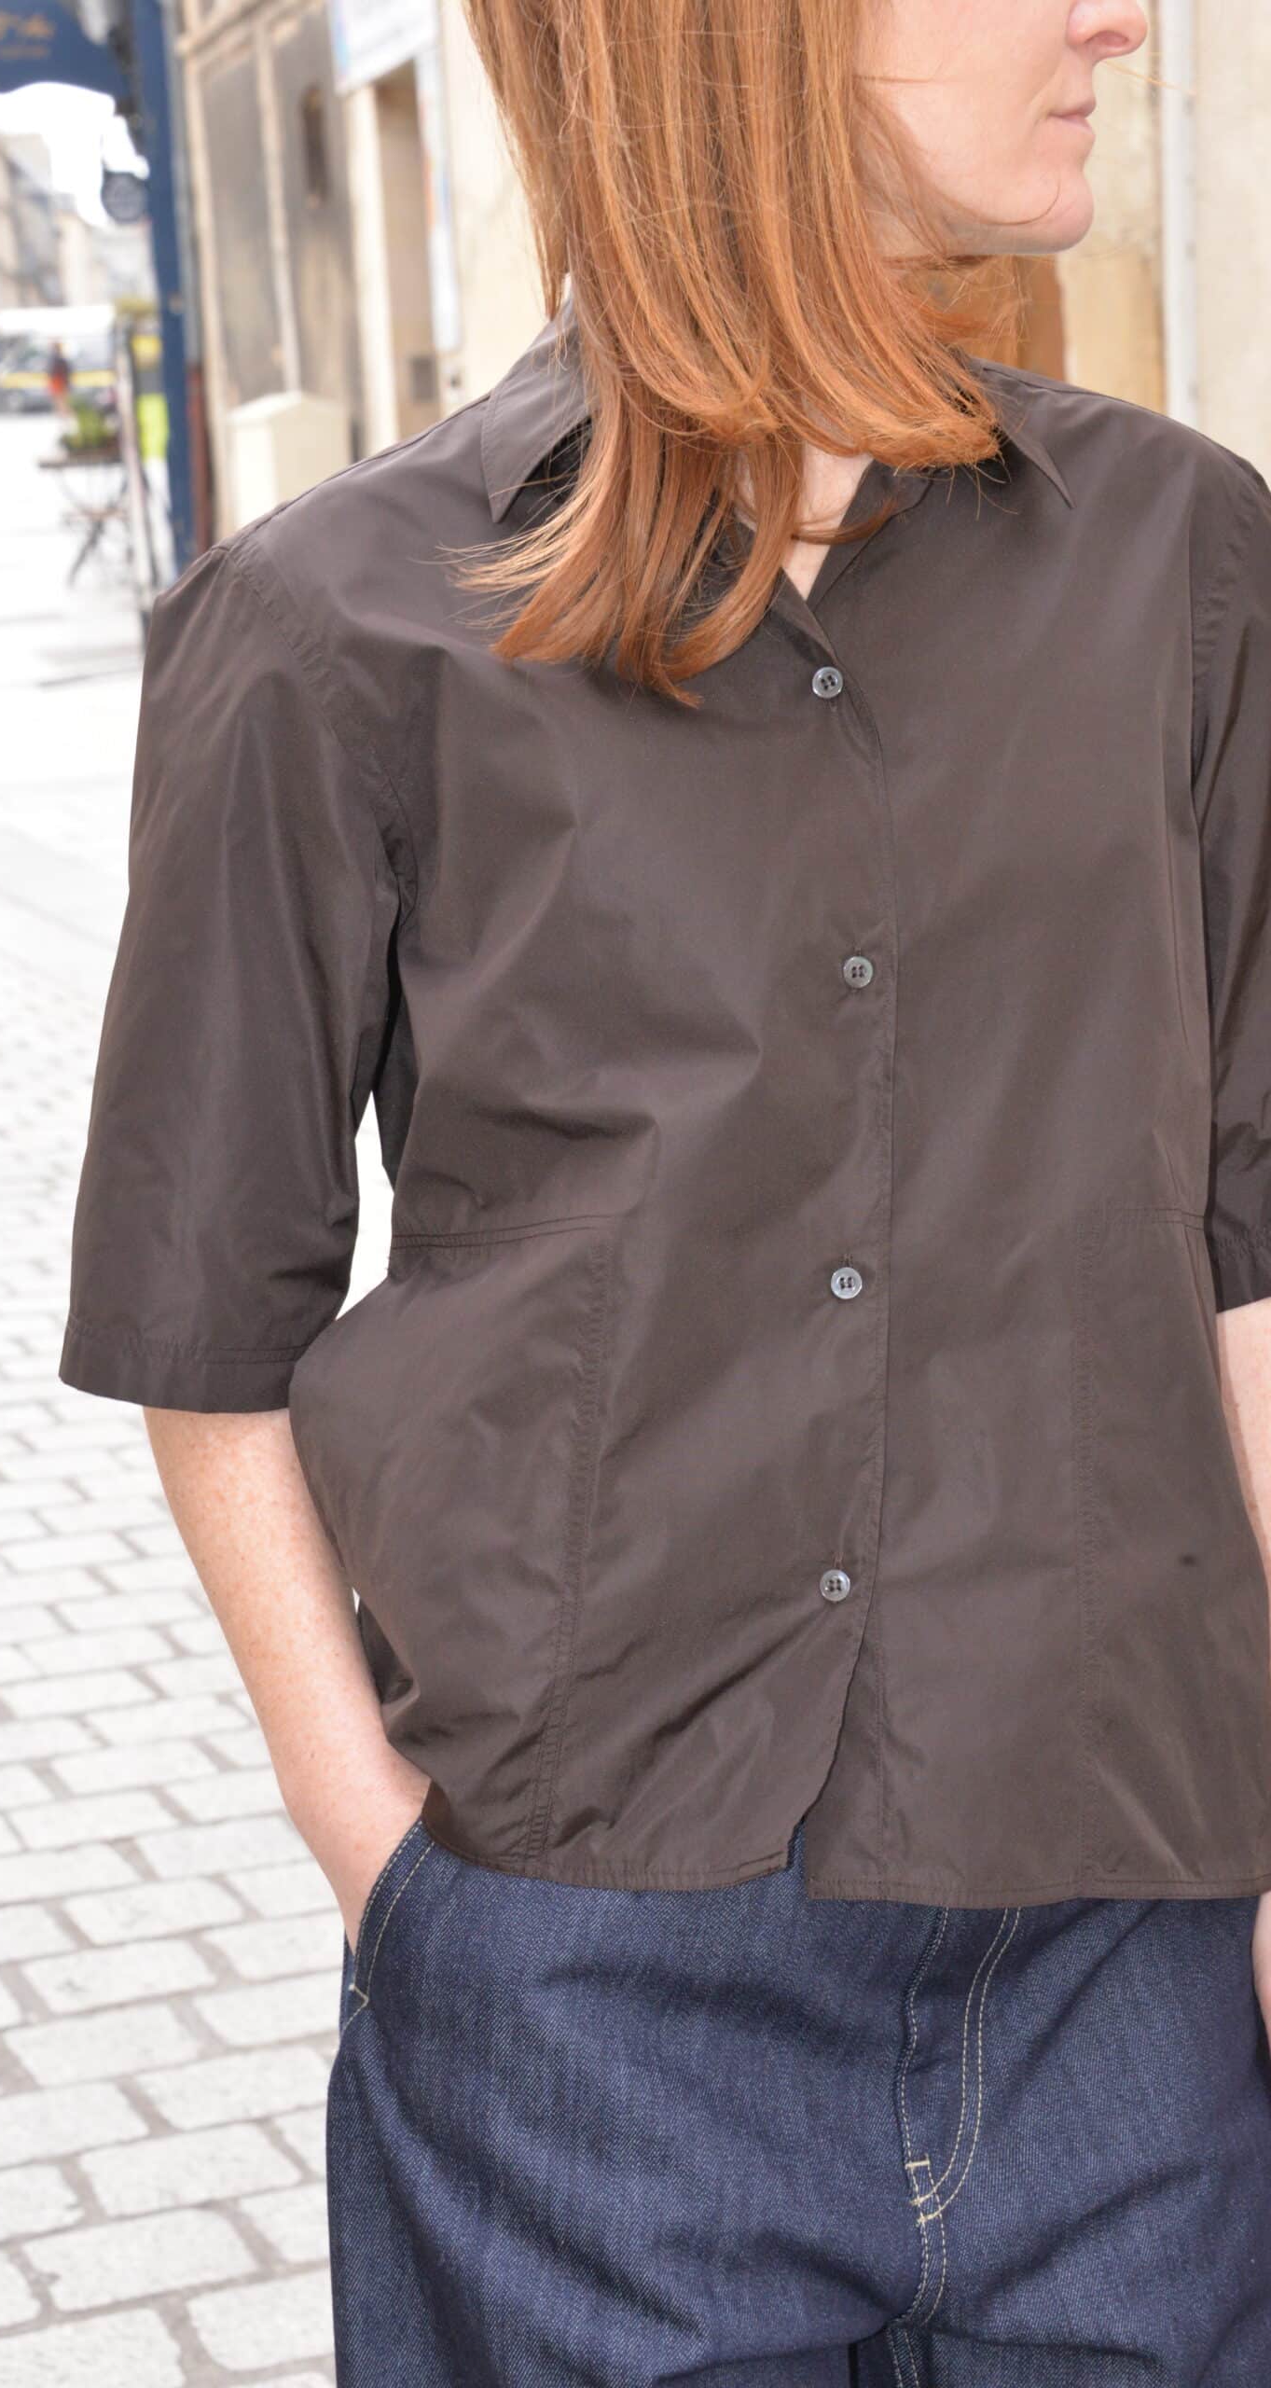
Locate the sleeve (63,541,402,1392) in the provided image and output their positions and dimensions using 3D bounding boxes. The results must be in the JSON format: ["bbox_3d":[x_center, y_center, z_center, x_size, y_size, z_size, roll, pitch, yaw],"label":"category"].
[{"bbox_3d":[-0.149,-0.082,1.880,0.122,0.320,0.150,0,14,-13],"label":"sleeve"}]

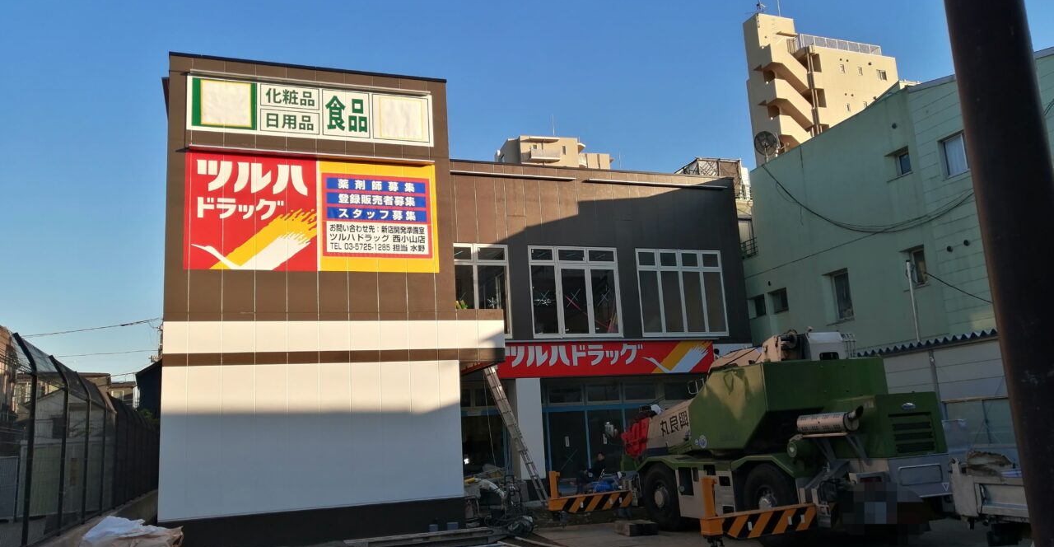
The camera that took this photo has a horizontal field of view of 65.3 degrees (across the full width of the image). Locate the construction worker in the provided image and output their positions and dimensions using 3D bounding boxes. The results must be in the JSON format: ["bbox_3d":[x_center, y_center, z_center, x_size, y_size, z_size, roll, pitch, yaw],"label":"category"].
[{"bbox_3d":[1.588,4.967,20.200,0.750,1.180,0.520,6,-14,-40],"label":"construction worker"}]

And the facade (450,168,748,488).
[{"bbox_3d":[0.835,2.158,27.129,10.450,9.450,7.000,1,-11,-21],"label":"facade"}]

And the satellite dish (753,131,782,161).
[{"bbox_3d":[7.897,-4.205,27.000,0.820,0.950,0.500,-11,-13,36],"label":"satellite dish"}]

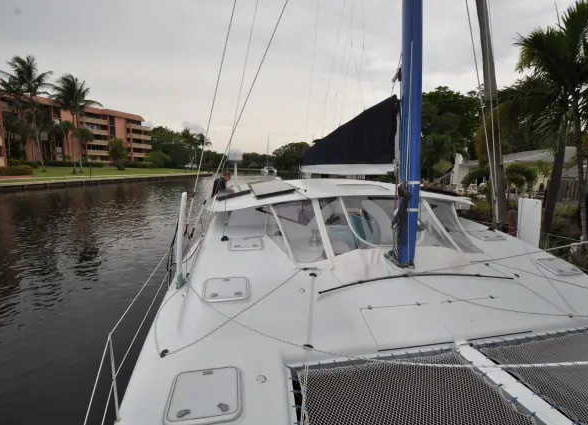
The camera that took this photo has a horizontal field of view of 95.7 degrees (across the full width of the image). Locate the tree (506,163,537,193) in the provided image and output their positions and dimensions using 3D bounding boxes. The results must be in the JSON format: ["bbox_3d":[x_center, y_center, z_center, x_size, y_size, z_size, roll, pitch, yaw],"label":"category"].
[{"bbox_3d":[16.053,-2.351,18.791,1.800,2.310,1.800,8,14,40],"label":"tree"}]

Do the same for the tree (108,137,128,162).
[{"bbox_3d":[-41.332,-14.130,62.360,3.800,7.090,3.800,-7,12,-32],"label":"tree"}]

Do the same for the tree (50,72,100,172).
[{"bbox_3d":[-39.572,-15.860,48.450,7.400,17.170,7.400,-8,13,-37],"label":"tree"}]

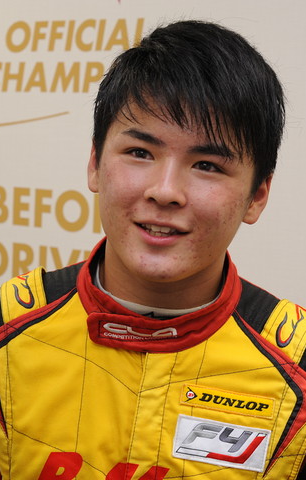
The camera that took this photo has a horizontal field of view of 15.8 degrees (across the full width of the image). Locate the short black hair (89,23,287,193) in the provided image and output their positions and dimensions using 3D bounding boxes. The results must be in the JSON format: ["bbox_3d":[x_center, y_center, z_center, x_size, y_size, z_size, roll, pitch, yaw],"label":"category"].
[{"bbox_3d":[0.036,-0.130,1.120,0.189,0.188,0.212,10,2,8],"label":"short black hair"}]

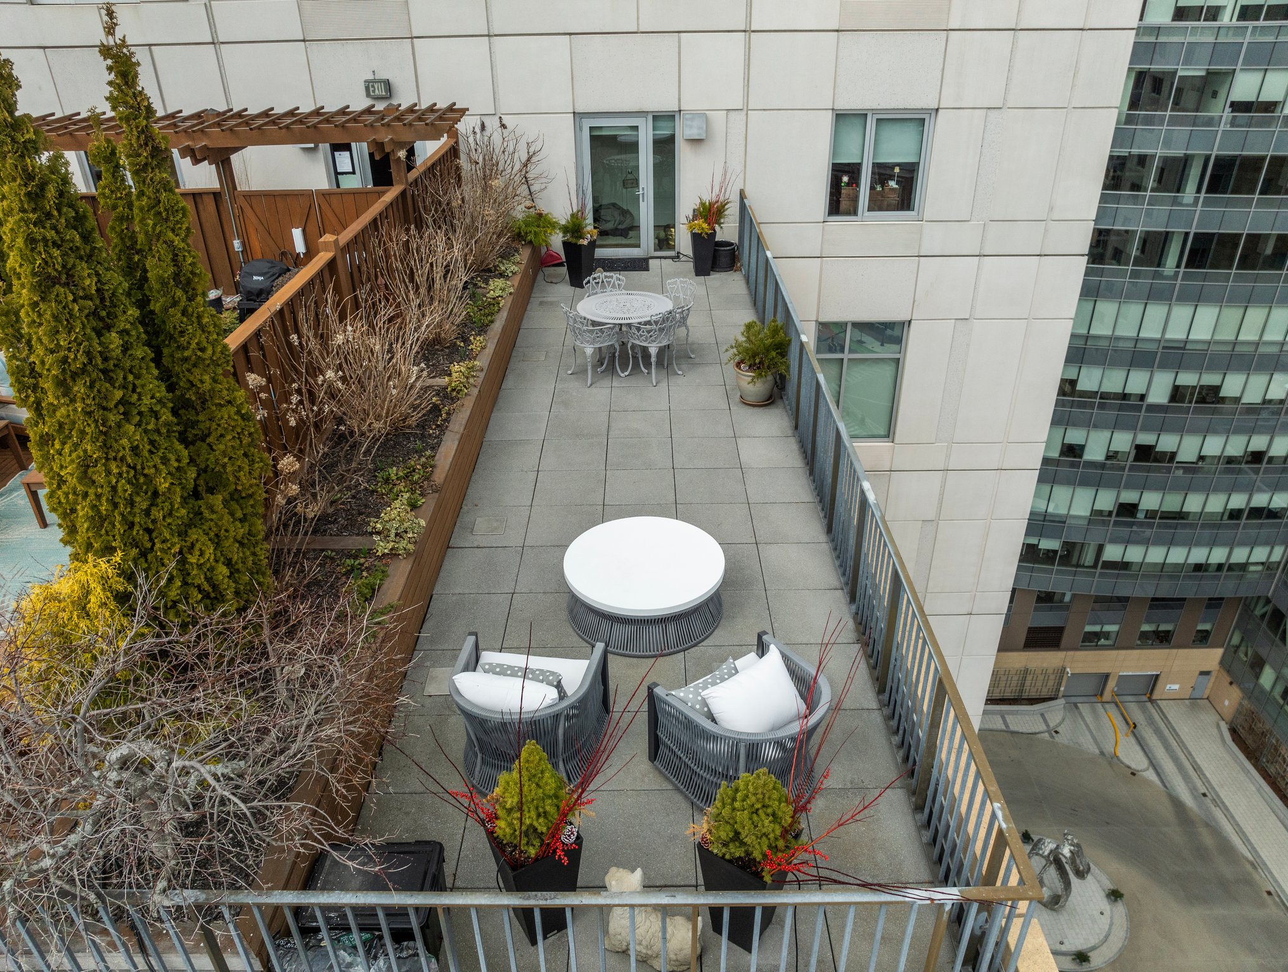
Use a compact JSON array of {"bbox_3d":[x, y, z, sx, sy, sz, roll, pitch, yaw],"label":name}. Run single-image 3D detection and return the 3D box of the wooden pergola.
[{"bbox_3d":[-4.712,-3.403,10.821,4.900,2.080,1.680,-1,30,1],"label":"wooden pergola"}]

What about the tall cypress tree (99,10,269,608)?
[{"bbox_3d":[-2.646,-0.733,5.022,0.760,3.300,0.760,-1,30,1],"label":"tall cypress tree"}]

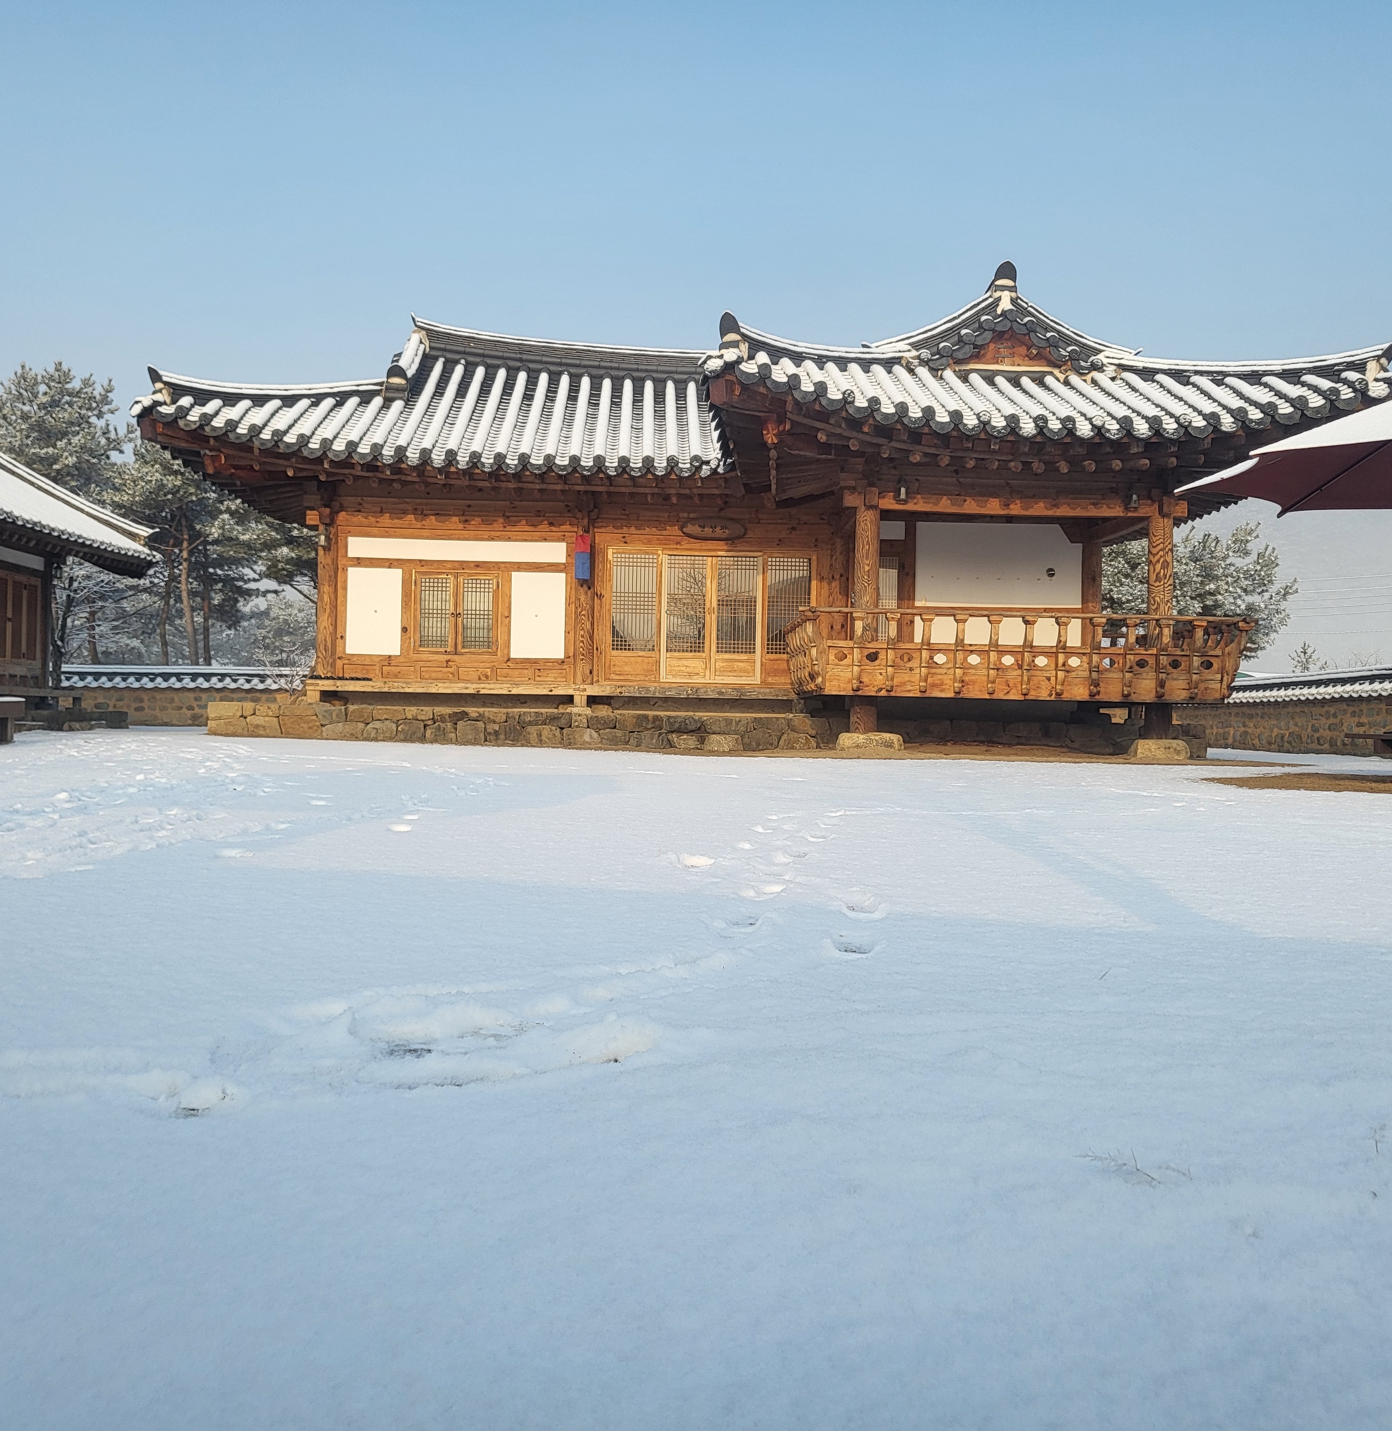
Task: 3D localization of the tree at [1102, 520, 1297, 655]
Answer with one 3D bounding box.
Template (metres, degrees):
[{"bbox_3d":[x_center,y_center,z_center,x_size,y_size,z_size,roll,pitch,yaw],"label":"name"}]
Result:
[{"bbox_3d":[10.285,-1.707,29.810,4.500,4.900,4.300,1,0,0],"label":"tree"}]

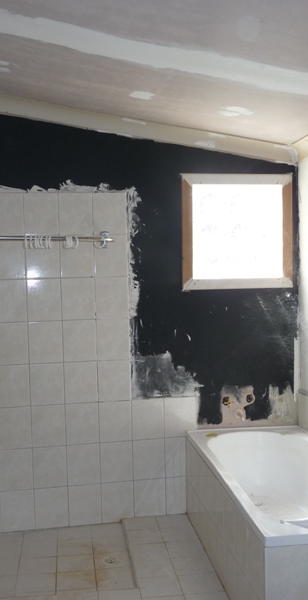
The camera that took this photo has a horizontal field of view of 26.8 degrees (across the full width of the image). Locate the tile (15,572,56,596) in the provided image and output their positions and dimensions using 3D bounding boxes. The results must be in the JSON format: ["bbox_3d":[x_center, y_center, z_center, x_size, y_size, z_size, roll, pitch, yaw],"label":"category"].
[{"bbox_3d":[-0.585,1.420,3.210,0.200,0.010,0.200,-2,3,-8],"label":"tile"}]

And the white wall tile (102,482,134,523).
[{"bbox_3d":[-0.217,1.232,3.943,0.200,0.246,0.010,-2,3,-10],"label":"white wall tile"}]

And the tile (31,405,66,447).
[{"bbox_3d":[-0.627,0.751,3.862,0.200,0.250,0.010,-2,3,-8],"label":"tile"}]

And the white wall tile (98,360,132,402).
[{"bbox_3d":[-0.237,0.489,3.905,0.200,0.250,0.010,-2,3,-8],"label":"white wall tile"}]

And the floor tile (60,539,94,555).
[{"bbox_3d":[-0.442,1.387,3.612,0.192,0.010,0.192,-2,3,-8],"label":"floor tile"}]

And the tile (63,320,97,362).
[{"bbox_3d":[-0.438,0.243,3.849,0.200,0.250,0.010,-2,3,-8],"label":"tile"}]

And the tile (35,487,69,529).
[{"bbox_3d":[-0.611,1.246,3.877,0.200,0.246,0.010,-2,3,-10],"label":"tile"}]

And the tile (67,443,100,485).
[{"bbox_3d":[-0.420,0.992,3.896,0.200,0.250,0.010,-2,3,-10],"label":"tile"}]

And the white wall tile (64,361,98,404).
[{"bbox_3d":[-0.432,0.493,3.864,0.200,0.250,0.010,-2,3,-8],"label":"white wall tile"}]

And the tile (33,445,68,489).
[{"bbox_3d":[-0.621,1.000,3.876,0.200,0.250,0.010,-2,3,-8],"label":"tile"}]

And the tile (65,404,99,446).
[{"bbox_3d":[-0.426,0.743,3.881,0.200,0.250,0.010,-2,3,-10],"label":"tile"}]

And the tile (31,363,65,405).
[{"bbox_3d":[-0.633,0.501,3.847,0.200,0.250,0.010,-2,3,-8],"label":"tile"}]

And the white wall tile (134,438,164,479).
[{"bbox_3d":[-0.024,0.979,3.951,0.200,0.250,0.010,-2,3,-8],"label":"white wall tile"}]

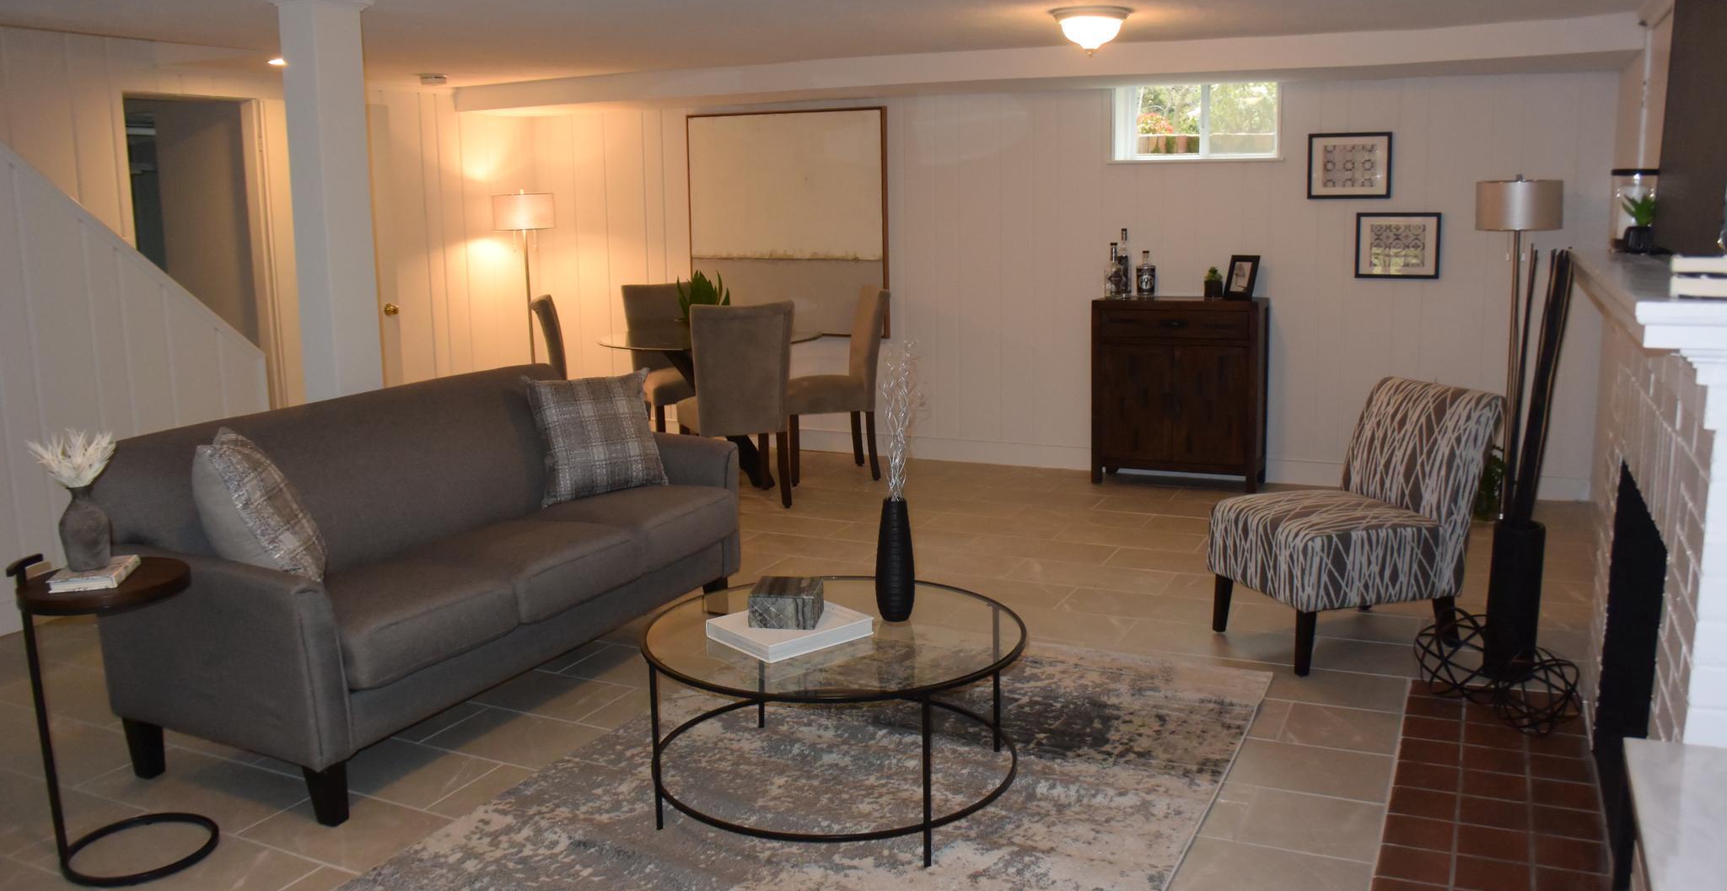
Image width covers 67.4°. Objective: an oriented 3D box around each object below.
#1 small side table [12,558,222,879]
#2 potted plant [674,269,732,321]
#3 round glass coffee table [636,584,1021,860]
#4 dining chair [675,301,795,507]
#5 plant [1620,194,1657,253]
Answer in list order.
[{"bbox_3d":[-1.640,0.572,2.859,0.390,0.690,0.375,-7,12,-31],"label":"small side table"},{"bbox_3d":[-0.830,-0.721,6.708,0.270,0.340,0.270,4,11,25],"label":"potted plant"},{"bbox_3d":[-0.067,0.633,3.121,0.910,0.405,0.910,-1,10,0],"label":"round glass coffee table"},{"bbox_3d":[-0.639,-0.207,6.277,0.485,1.000,0.560,-4,10,-16],"label":"dining chair"},{"bbox_3d":[1.999,-0.567,3.321,0.095,0.155,0.095,4,11,25],"label":"plant"}]

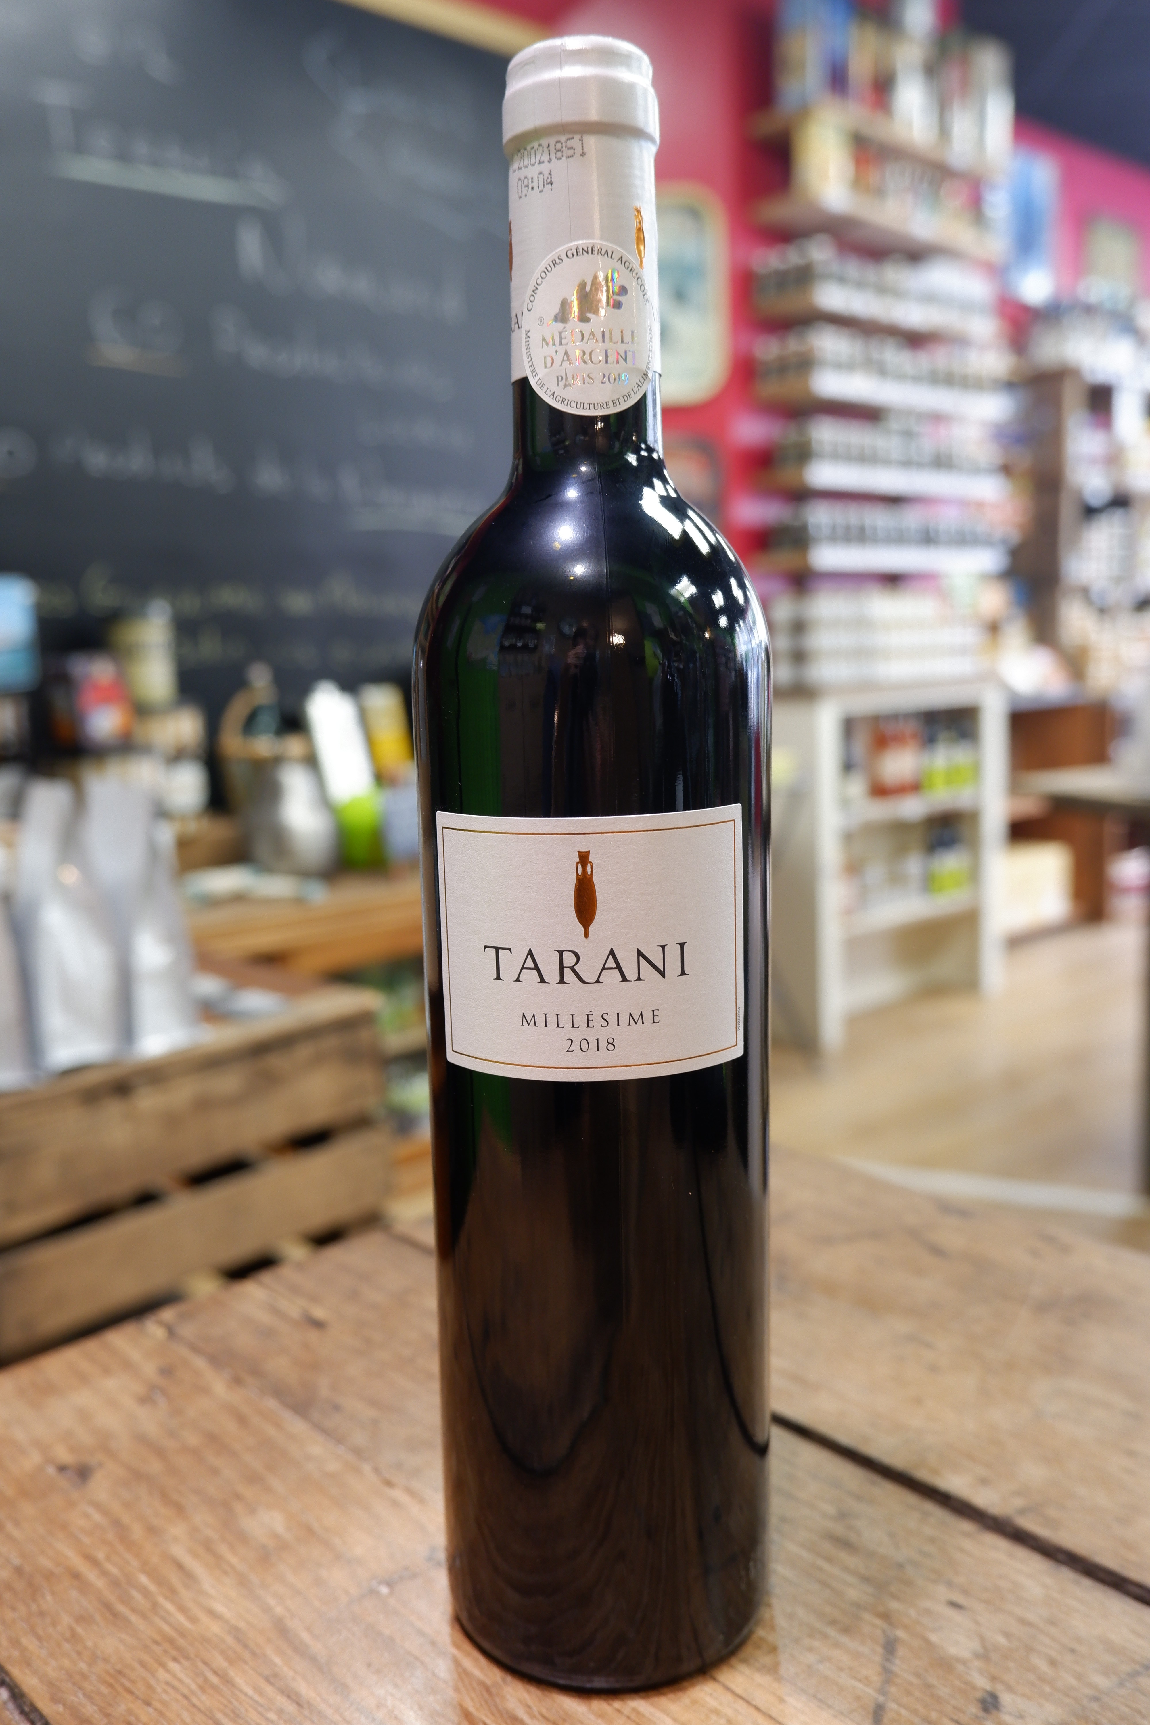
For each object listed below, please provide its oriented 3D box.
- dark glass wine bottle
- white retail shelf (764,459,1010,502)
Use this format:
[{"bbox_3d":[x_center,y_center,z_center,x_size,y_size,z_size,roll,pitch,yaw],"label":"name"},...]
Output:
[{"bbox_3d":[0.004,0.007,0.295,0.073,0.324,0.073,-1,10,3],"label":"dark glass wine bottle"},{"bbox_3d":[0.767,-0.918,3.383,0.777,0.056,0.150,-10,13,-40],"label":"white retail shelf"}]

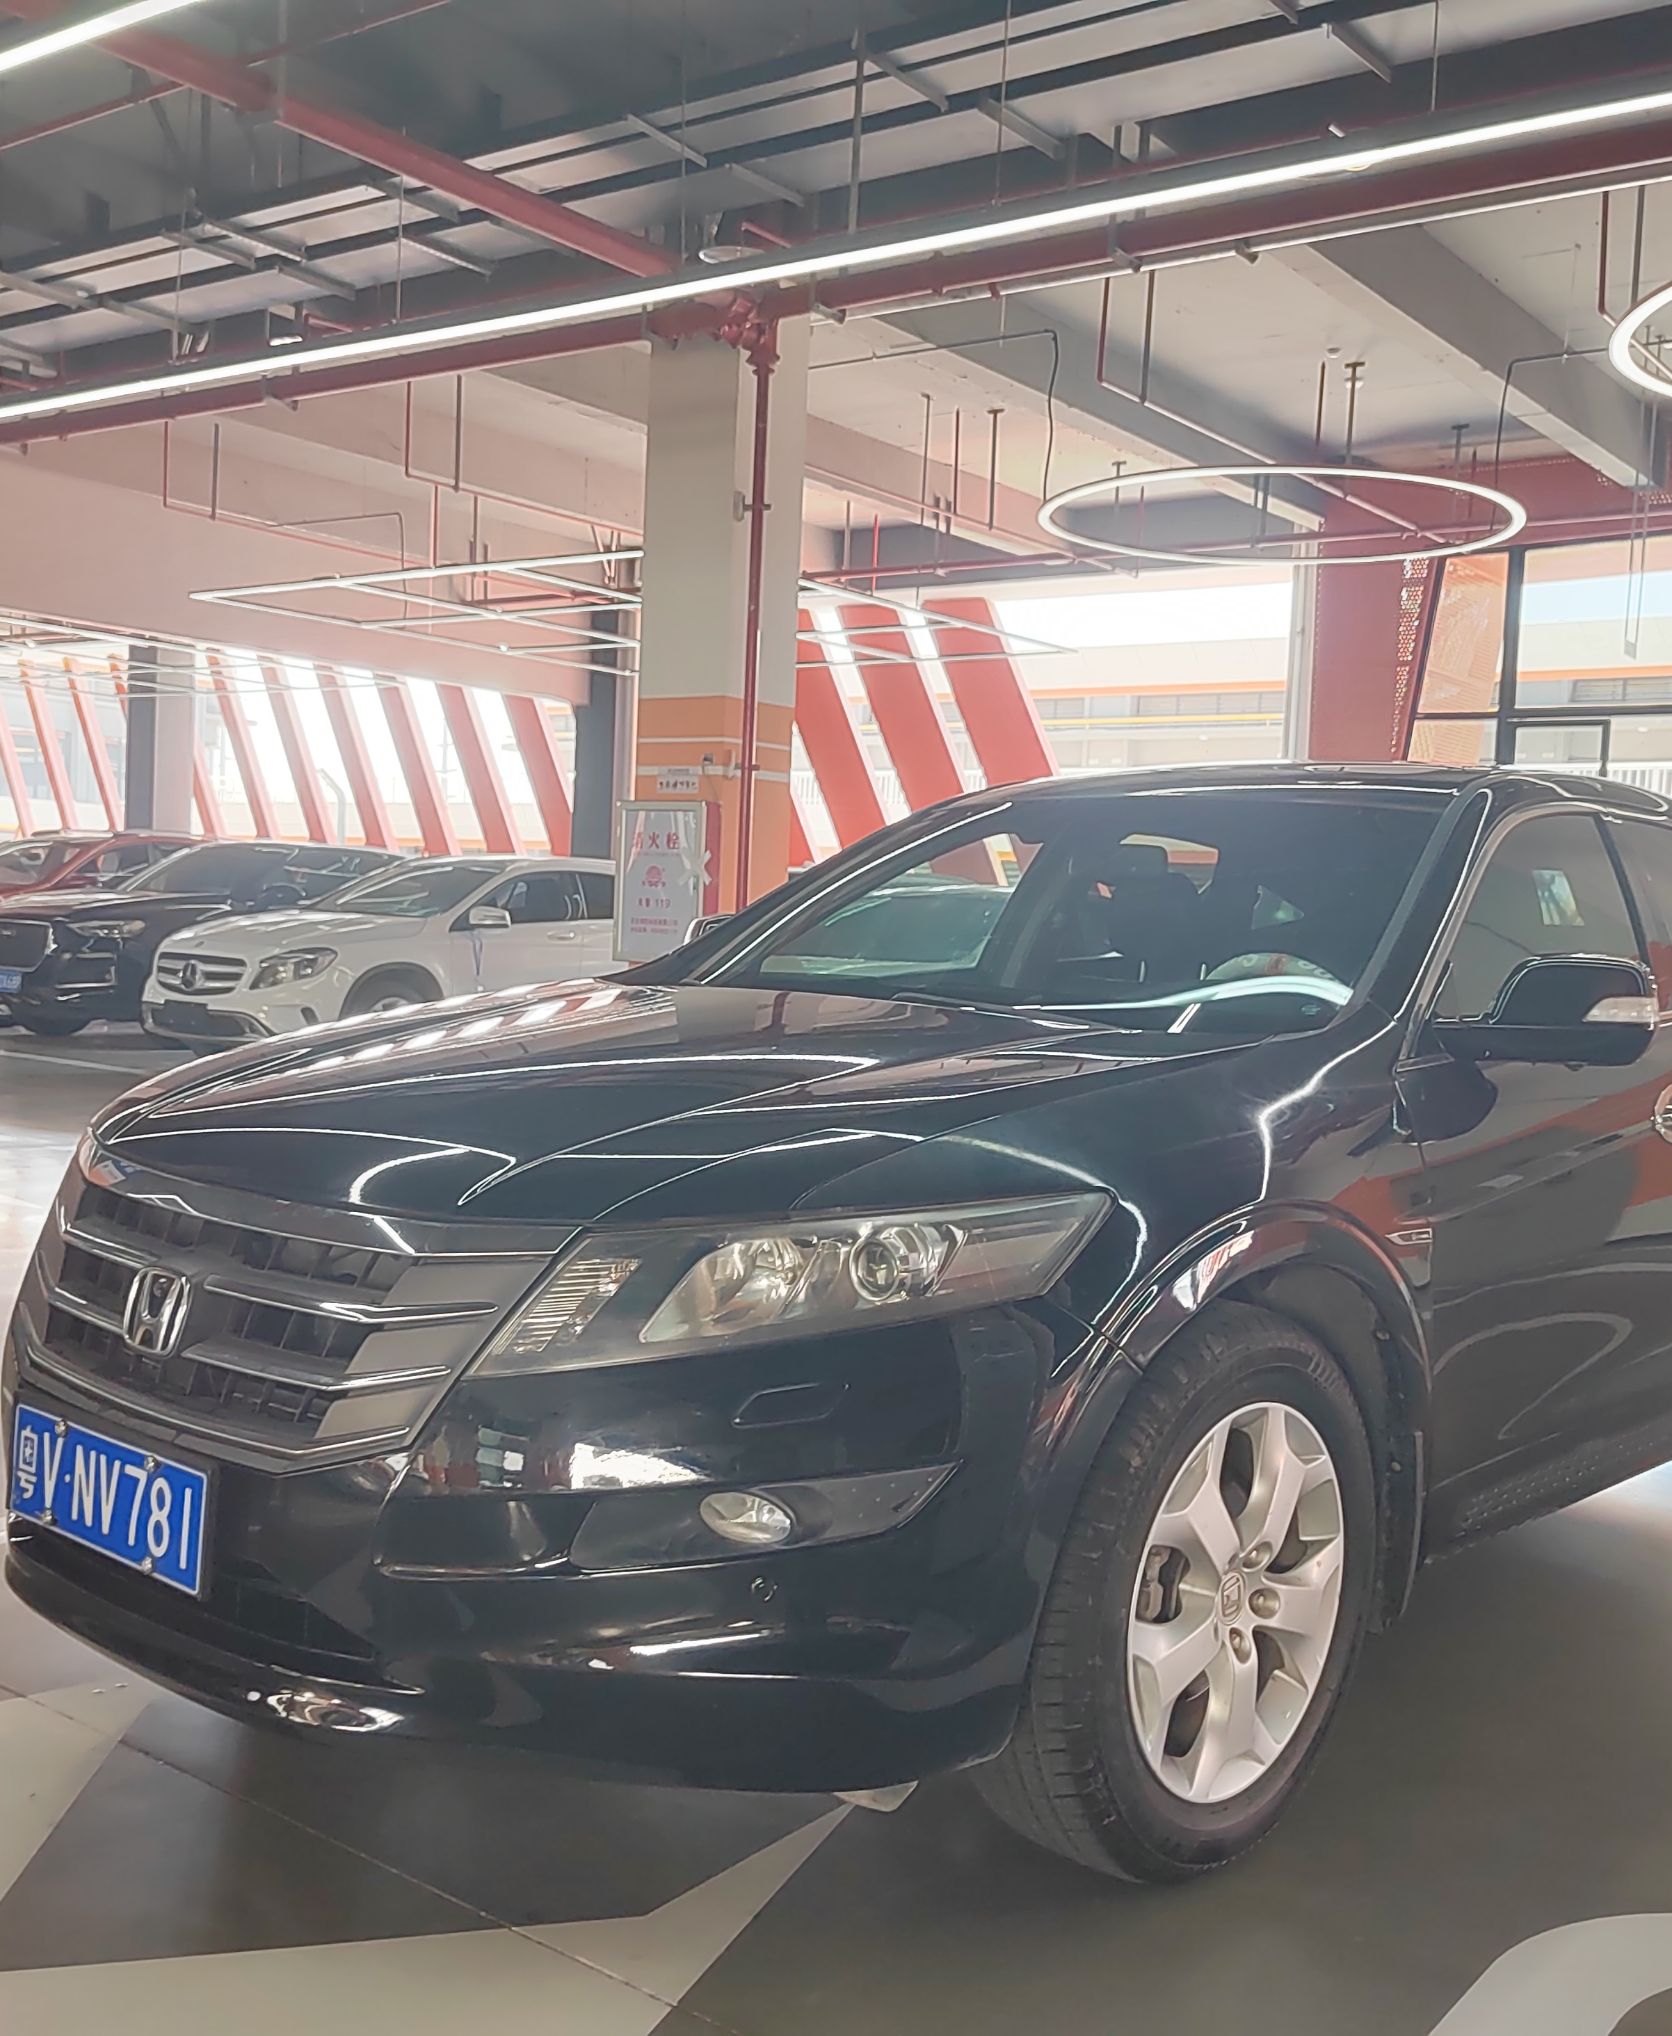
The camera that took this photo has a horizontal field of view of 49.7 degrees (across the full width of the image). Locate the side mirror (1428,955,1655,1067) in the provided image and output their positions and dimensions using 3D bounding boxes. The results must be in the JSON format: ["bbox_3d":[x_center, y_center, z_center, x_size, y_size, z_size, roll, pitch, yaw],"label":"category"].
[{"bbox_3d":[1.122,-0.004,2.788,0.250,0.165,0.200,5,4,42],"label":"side mirror"}]

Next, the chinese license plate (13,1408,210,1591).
[{"bbox_3d":[-0.916,0.597,2.257,0.440,0.142,0.020,5,4,40],"label":"chinese license plate"}]

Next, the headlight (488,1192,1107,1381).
[{"bbox_3d":[-0.038,0.327,2.233,0.410,0.210,0.680,5,4,42],"label":"headlight"}]

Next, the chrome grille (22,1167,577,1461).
[{"bbox_3d":[-0.801,0.382,2.336,1.050,0.340,0.210,5,4,40],"label":"chrome grille"}]

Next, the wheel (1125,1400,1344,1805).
[{"bbox_3d":[0.474,0.761,2.410,0.200,0.500,0.495,5,4,44],"label":"wheel"}]

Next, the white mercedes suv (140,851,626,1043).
[{"bbox_3d":[-2.540,-0.285,13.054,1.804,1.494,4.420,5,4,41],"label":"white mercedes suv"}]

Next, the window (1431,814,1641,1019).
[{"bbox_3d":[1.243,-0.189,3.202,0.860,0.370,0.070,-1,-16,-46],"label":"window"}]

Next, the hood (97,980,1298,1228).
[{"bbox_3d":[-0.301,0.088,2.783,1.460,0.260,1.380,5,4,42],"label":"hood"}]

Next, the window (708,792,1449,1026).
[{"bbox_3d":[0.475,-0.224,3.488,1.340,0.180,0.930,5,34,42],"label":"window"}]

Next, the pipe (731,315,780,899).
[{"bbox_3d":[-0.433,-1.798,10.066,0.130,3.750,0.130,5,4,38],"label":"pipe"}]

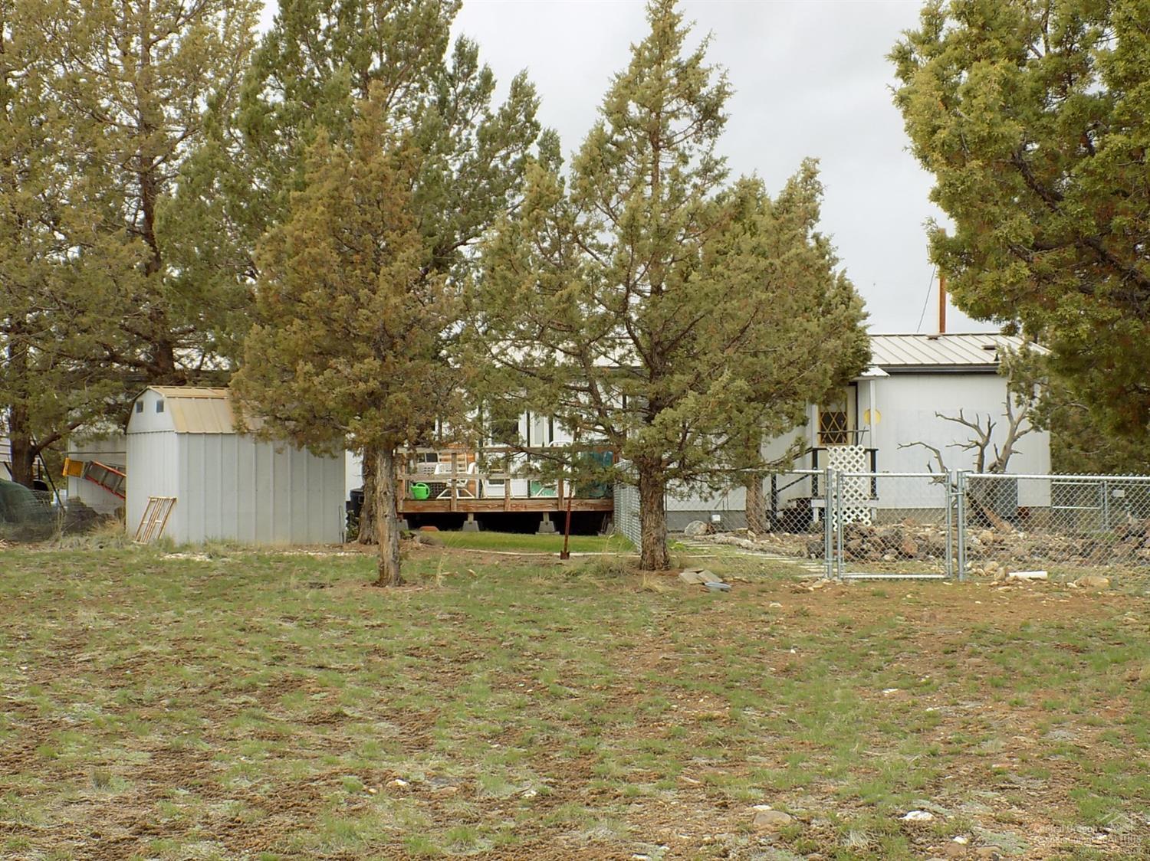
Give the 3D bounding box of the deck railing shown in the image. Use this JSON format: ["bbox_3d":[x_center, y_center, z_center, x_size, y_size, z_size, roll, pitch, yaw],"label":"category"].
[{"bbox_3d":[-1.166,0.837,29.500,3.780,1.120,0.140,0,-1,0],"label":"deck railing"}]

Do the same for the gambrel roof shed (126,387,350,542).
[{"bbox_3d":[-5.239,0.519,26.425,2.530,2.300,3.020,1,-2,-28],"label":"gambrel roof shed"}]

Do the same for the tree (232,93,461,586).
[{"bbox_3d":[-2.198,-0.864,16.600,2.200,4.720,2.200,0,-1,0],"label":"tree"}]

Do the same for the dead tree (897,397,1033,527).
[{"bbox_3d":[6.222,0.513,27.400,2.170,2.150,1.600,0,-1,0],"label":"dead tree"}]

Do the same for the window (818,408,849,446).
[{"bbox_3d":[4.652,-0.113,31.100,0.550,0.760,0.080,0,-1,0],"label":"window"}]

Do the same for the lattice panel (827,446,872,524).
[{"bbox_3d":[4.609,0.943,29.000,0.630,1.400,0.040,-4,-4,0],"label":"lattice panel"}]

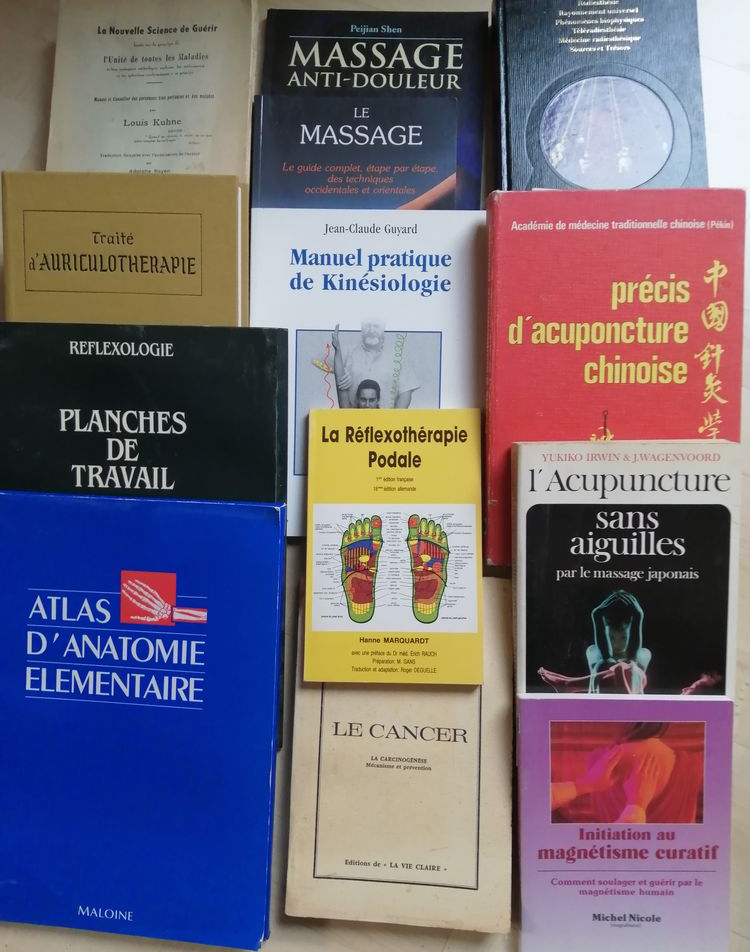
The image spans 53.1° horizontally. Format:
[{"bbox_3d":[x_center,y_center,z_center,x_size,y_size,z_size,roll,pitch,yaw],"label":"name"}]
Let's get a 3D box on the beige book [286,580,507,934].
[{"bbox_3d":[0.018,0.173,0.491,0.140,0.019,0.212,0,80,7],"label":"beige book"}]

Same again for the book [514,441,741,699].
[{"bbox_3d":[0.158,0.084,0.478,0.135,0.020,0.210,0,93,2],"label":"book"}]

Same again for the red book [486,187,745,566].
[{"bbox_3d":[0.152,-0.061,0.488,0.158,0.028,0.236,0,93,1],"label":"red book"}]

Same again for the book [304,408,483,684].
[{"bbox_3d":[0.013,0.044,0.492,0.114,0.012,0.177,0,83,3],"label":"book"}]

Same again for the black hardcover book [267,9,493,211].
[{"bbox_3d":[-0.004,-0.222,0.547,0.163,0.016,0.240,3,83,3],"label":"black hardcover book"}]

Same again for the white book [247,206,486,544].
[{"bbox_3d":[-0.004,-0.069,0.512,0.160,0.014,0.221,1,90,0],"label":"white book"}]

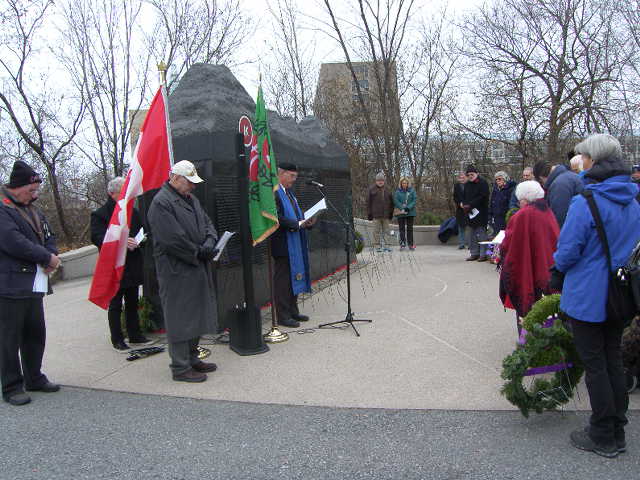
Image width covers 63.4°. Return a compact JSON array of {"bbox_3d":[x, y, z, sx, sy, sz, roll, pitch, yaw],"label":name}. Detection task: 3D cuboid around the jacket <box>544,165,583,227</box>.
[{"bbox_3d":[2.651,-0.391,5.600,0.460,0.840,0.560,2,7,24],"label":"jacket"}]

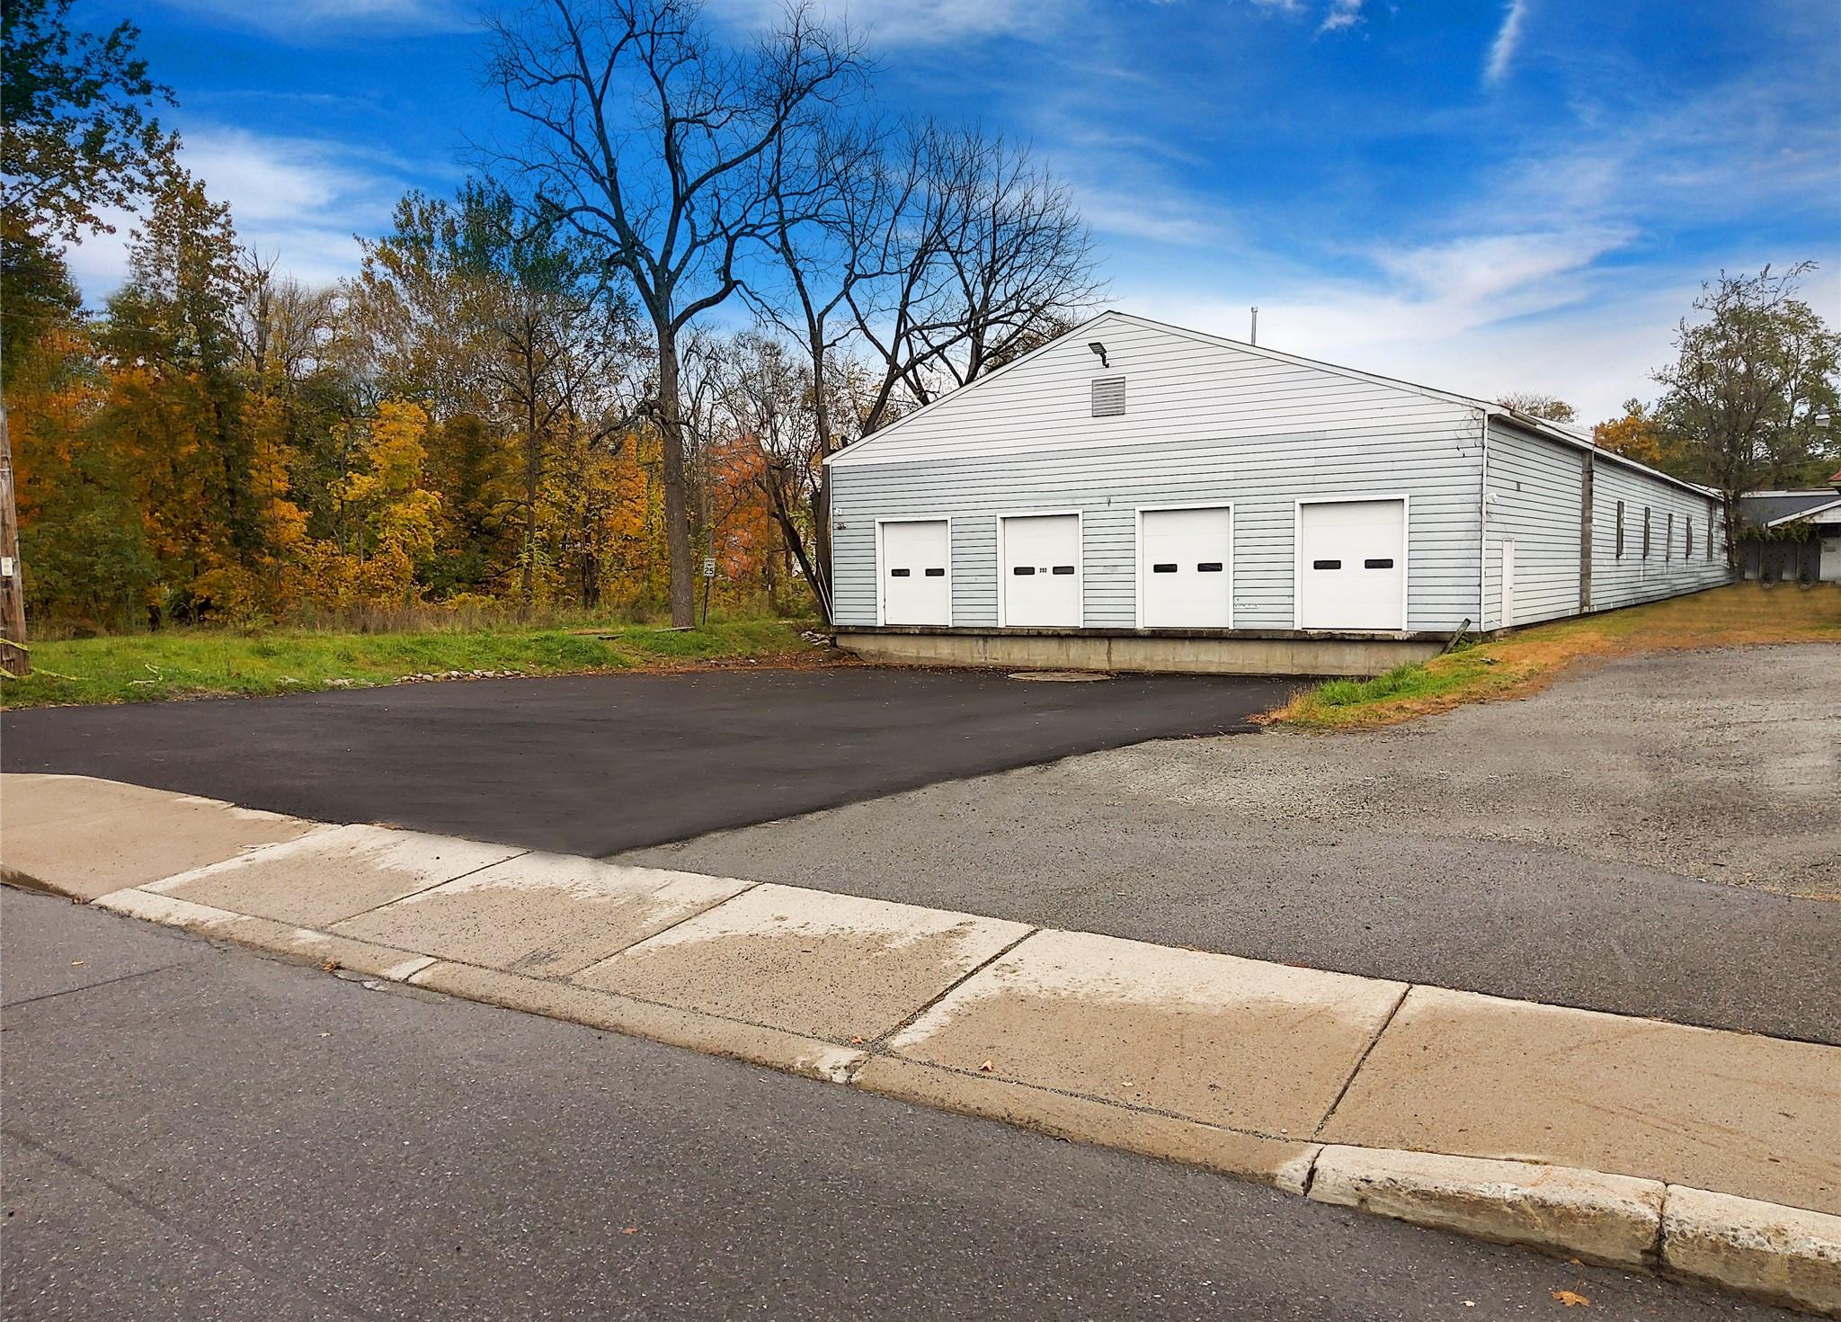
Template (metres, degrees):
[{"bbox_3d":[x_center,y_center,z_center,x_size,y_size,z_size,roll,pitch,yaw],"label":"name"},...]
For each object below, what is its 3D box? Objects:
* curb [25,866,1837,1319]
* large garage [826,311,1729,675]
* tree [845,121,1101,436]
[{"bbox_3d":[-1.479,1.234,5.352,8.500,0.150,0.270,1,4,33],"label":"curb"},{"bbox_3d":[21.794,-6.292,60.690,19.080,9.530,59.000,2,4,35],"label":"large garage"},{"bbox_3d":[1.872,-11.036,52.508,9.813,19.217,9.813,-1,4,0],"label":"tree"}]

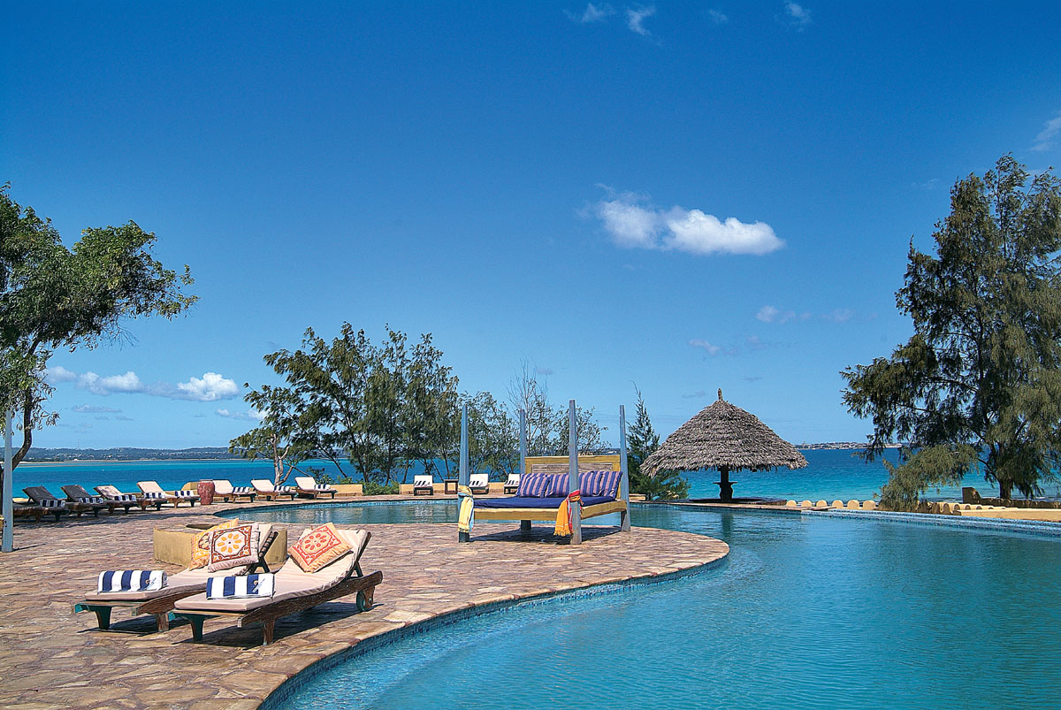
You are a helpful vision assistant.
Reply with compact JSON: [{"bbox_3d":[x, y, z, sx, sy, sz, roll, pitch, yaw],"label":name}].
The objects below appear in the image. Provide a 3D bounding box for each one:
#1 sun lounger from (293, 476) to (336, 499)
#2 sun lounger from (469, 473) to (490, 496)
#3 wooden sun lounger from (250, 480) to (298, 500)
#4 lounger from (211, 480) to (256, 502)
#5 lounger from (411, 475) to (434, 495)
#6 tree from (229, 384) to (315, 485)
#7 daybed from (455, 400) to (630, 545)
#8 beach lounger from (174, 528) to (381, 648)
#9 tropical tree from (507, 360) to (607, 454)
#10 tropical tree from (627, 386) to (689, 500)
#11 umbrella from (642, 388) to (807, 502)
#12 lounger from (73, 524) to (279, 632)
[{"bbox_3d":[-7.314,4.521,30.087,0.653,0.696,2.158,4,-8,-37],"label":"sun lounger"},{"bbox_3d":[-1.757,4.567,31.457,0.665,0.714,2.100,-1,-6,-1],"label":"sun lounger"},{"bbox_3d":[-8.307,4.375,28.762,0.665,0.714,2.100,5,-9,-44],"label":"wooden sun lounger"},{"bbox_3d":[-9.625,4.400,28.645,0.653,0.696,2.158,5,-9,-44],"label":"lounger"},{"bbox_3d":[-3.727,4.552,31.036,0.665,0.714,2.100,0,-6,-6],"label":"lounger"},{"bbox_3d":[-10.226,3.269,35.000,3.323,4.230,3.300,-1,-6,0],"label":"tree"},{"bbox_3d":[0.282,1.956,14.962,2.098,2.200,2.357,-4,-7,26],"label":"daybed"},{"bbox_3d":[-2.070,1.947,7.555,0.653,0.696,2.158,-3,-7,17],"label":"beach lounger"},{"bbox_3d":[1.046,2.766,35.500,3.921,5.177,3.800,-1,-6,0],"label":"tropical tree"},{"bbox_3d":[3.658,2.518,25.914,1.778,3.388,1.778,-2,-6,8],"label":"tropical tree"},{"bbox_3d":[5.394,2.449,24.791,4.620,3.220,4.620,-2,-6,12],"label":"umbrella"},{"bbox_3d":[-3.076,1.986,7.988,0.665,0.714,2.100,-3,-7,19],"label":"lounger"}]

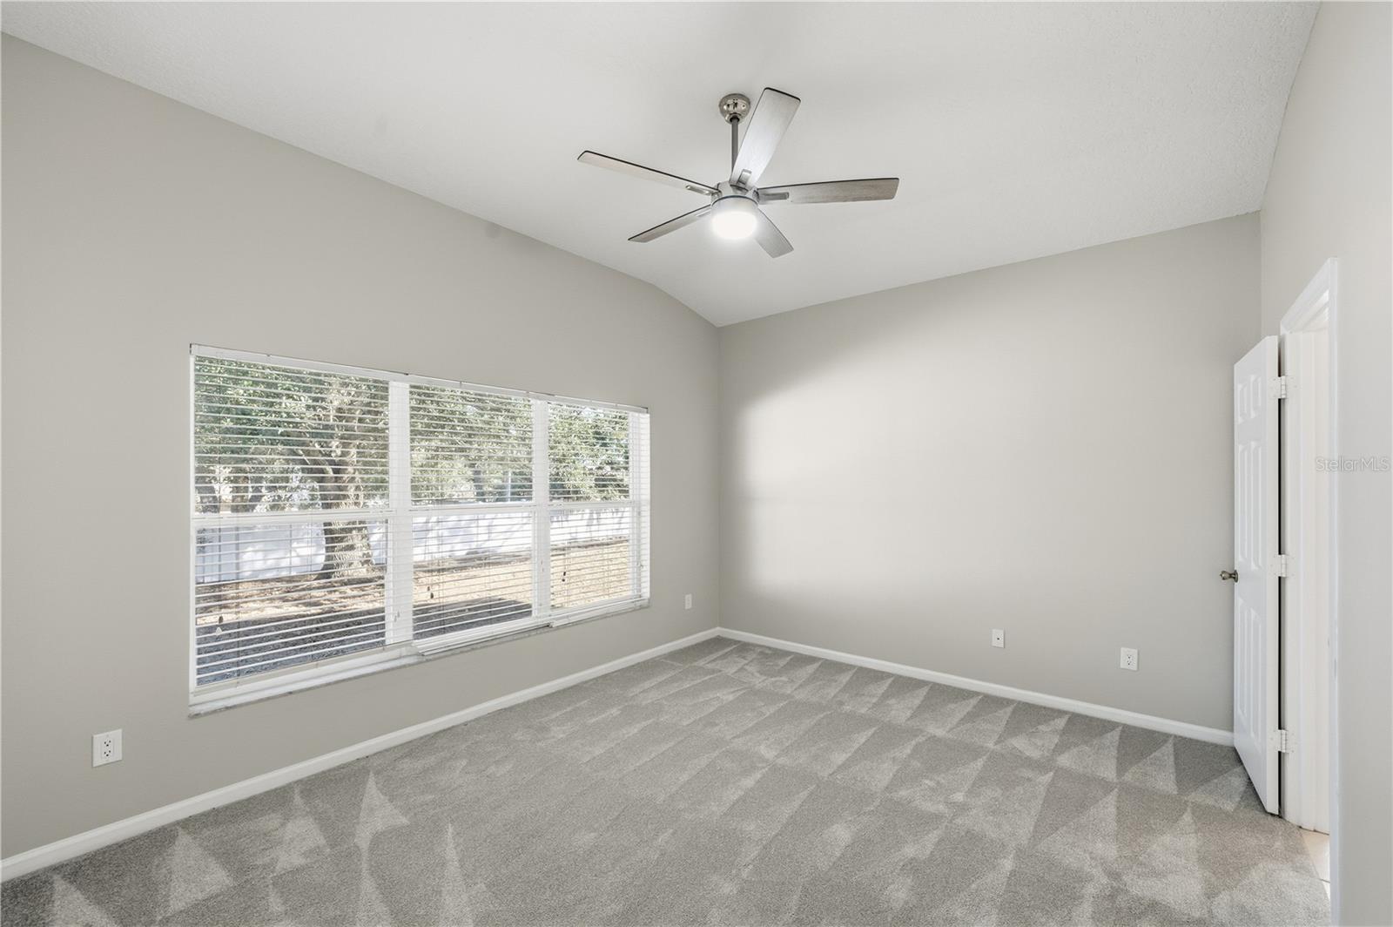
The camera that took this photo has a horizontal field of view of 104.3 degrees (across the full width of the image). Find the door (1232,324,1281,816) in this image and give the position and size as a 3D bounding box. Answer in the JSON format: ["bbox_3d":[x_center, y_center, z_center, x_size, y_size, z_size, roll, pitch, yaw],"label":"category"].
[{"bbox_3d":[2.678,0.483,2.597,0.042,2.040,0.710,0,-1,37],"label":"door"}]

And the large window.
[{"bbox_3d":[-1.313,0.320,3.375,0.100,1.590,2.740,-1,-1,41],"label":"large window"}]

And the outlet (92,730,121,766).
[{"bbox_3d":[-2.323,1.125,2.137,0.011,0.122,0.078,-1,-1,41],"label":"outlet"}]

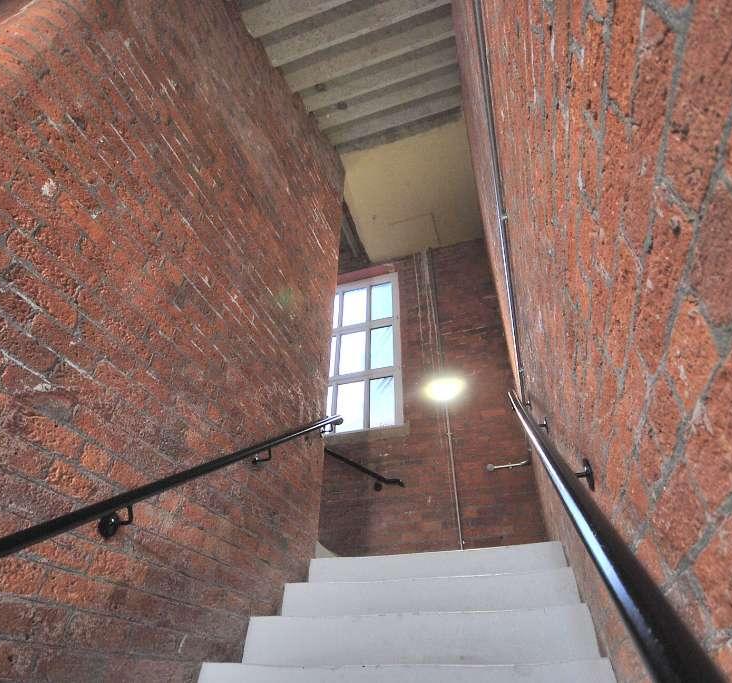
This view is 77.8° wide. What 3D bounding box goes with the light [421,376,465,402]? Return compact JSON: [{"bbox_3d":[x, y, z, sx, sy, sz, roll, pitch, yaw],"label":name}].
[{"bbox_3d":[0.788,0.477,4.529,0.360,0.200,0.130,-11,-40,15],"label":"light"}]

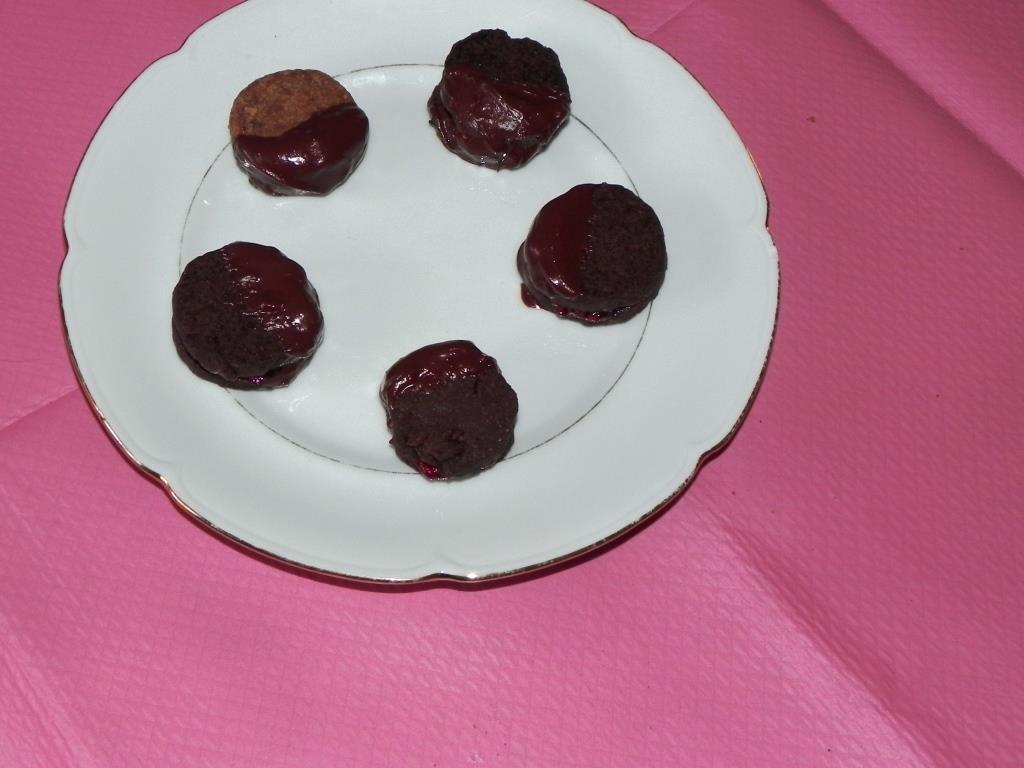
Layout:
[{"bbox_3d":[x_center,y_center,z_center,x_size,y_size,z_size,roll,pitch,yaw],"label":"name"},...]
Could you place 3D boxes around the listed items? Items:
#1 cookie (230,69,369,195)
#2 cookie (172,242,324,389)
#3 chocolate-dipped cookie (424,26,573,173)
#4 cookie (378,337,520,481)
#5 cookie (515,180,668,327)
[{"bbox_3d":[-0.076,-0.091,0.438,0.049,0.014,0.049,2,64,-4],"label":"cookie"},{"bbox_3d":[-0.088,-0.023,0.405,0.049,0.013,0.051,2,64,-4],"label":"cookie"},{"bbox_3d":[-0.005,-0.105,0.447,0.052,0.018,0.056,2,64,-4],"label":"chocolate-dipped cookie"},{"bbox_3d":[-0.020,0.008,0.395,0.045,0.013,0.047,2,64,-4],"label":"cookie"},{"bbox_3d":[0.028,-0.046,0.424,0.052,0.014,0.053,2,64,-4],"label":"cookie"}]

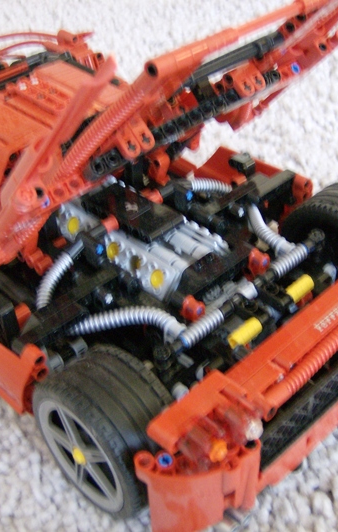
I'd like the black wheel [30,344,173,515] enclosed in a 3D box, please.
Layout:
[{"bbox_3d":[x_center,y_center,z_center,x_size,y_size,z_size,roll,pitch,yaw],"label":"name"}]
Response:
[{"bbox_3d":[-0.025,0.072,0.316,0.036,0.069,0.069,-33,50,-32],"label":"black wheel"}]

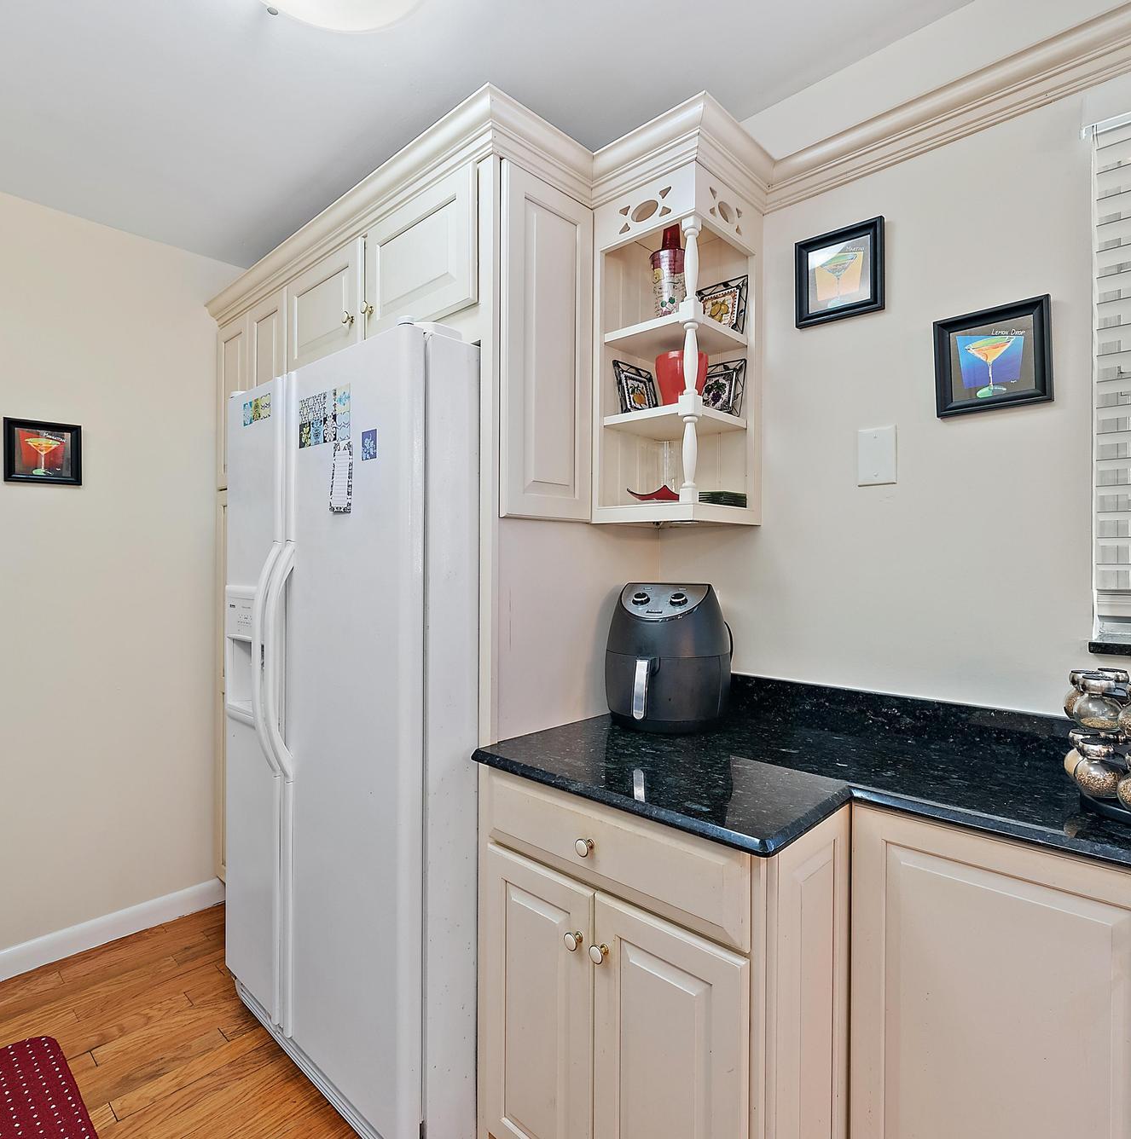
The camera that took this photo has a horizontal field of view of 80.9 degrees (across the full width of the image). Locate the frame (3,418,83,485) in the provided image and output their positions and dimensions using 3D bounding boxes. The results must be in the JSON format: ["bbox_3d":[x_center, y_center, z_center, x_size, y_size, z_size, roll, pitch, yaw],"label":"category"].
[{"bbox_3d":[-1.657,-0.370,2.110,0.022,0.196,0.197,1,1,43],"label":"frame"}]

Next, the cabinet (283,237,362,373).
[{"bbox_3d":[-0.557,-0.718,2.032,0.468,0.295,0.400,1,1,43],"label":"cabinet"}]

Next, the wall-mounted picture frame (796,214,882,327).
[{"bbox_3d":[0.607,-0.648,1.465,0.192,0.196,0.022,1,1,43],"label":"wall-mounted picture frame"}]

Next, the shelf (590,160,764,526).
[{"bbox_3d":[0.270,-0.480,1.596,0.287,0.746,0.294,1,1,43],"label":"shelf"}]

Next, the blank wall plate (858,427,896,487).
[{"bbox_3d":[0.667,-0.241,1.421,0.078,0.120,0.007,1,1,43],"label":"blank wall plate"}]

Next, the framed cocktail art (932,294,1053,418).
[{"bbox_3d":[0.815,-0.400,1.270,0.190,0.194,0.022,1,1,43],"label":"framed cocktail art"}]

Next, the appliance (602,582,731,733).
[{"bbox_3d":[0.235,0.202,1.566,0.285,0.320,0.335,0,1,26],"label":"appliance"}]

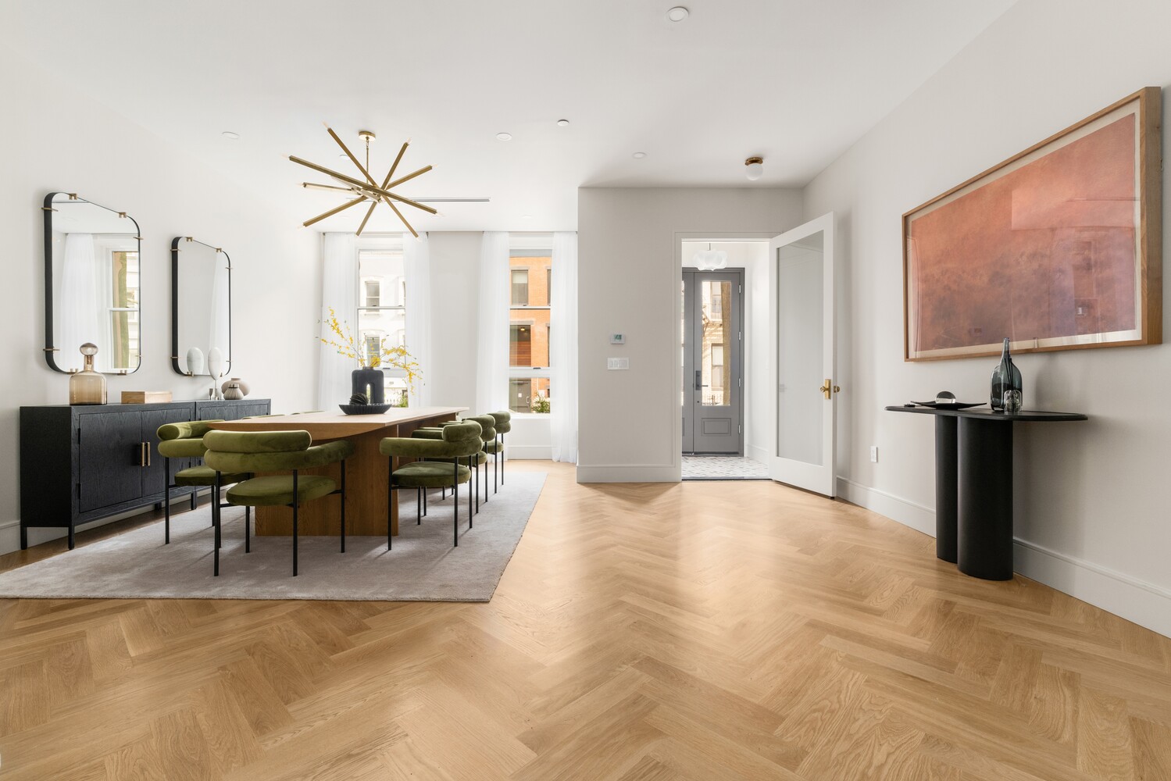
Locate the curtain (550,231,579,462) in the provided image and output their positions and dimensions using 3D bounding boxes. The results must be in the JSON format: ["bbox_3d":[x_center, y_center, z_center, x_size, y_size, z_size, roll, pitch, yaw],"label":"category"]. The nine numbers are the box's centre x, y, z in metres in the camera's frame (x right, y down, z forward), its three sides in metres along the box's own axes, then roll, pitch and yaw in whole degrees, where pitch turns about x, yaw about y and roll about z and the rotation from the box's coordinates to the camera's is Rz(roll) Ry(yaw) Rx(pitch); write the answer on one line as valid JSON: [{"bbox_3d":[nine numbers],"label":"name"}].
[{"bbox_3d":[-0.268,-0.562,6.570,0.355,2.920,0.120,0,0,-1],"label":"curtain"}]

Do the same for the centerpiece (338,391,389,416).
[{"bbox_3d":[-1.636,0.095,3.860,0.355,0.154,0.355,0,0,-1],"label":"centerpiece"}]

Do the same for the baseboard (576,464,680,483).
[{"bbox_3d":[0.426,0.837,5.245,1.034,0.177,0.022,0,1,-1],"label":"baseboard"}]

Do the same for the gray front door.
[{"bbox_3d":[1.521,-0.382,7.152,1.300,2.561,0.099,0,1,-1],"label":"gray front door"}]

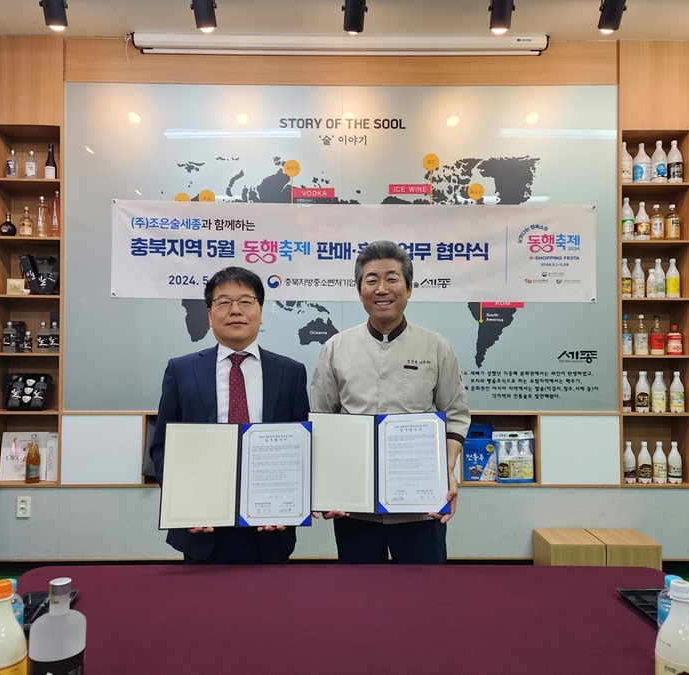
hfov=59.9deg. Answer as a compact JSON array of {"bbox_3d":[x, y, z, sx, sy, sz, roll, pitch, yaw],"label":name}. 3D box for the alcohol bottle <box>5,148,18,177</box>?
[{"bbox_3d":[-2.030,-1.048,3.652,0.063,0.194,0.063,0,-1,-16],"label":"alcohol bottle"}]

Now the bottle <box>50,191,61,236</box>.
[{"bbox_3d":[-1.774,-0.763,3.691,0.065,0.285,0.065,0,-1,-1],"label":"bottle"}]

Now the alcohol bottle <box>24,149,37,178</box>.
[{"bbox_3d":[-1.971,-1.077,3.760,0.070,0.192,0.068,0,-1,-1],"label":"alcohol bottle"}]

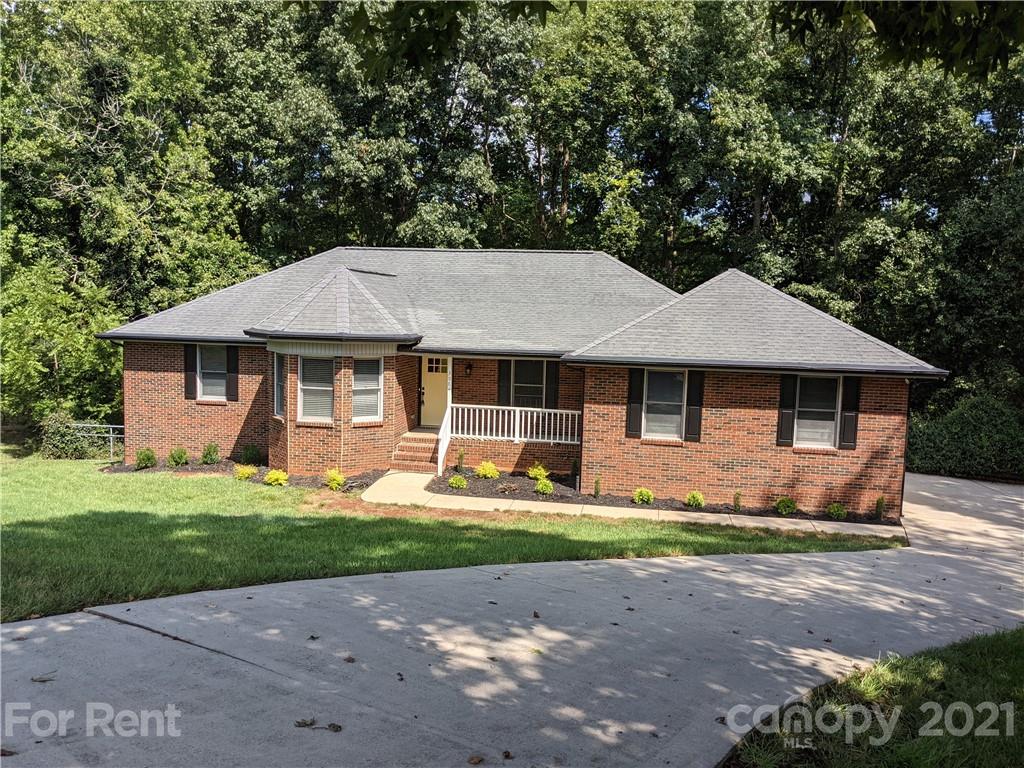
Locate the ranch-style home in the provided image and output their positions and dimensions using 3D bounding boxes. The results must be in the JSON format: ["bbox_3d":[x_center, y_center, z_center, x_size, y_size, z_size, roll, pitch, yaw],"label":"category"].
[{"bbox_3d":[-0.615,-0.885,25.069,21.960,6.880,13.450,2,5,9],"label":"ranch-style home"}]

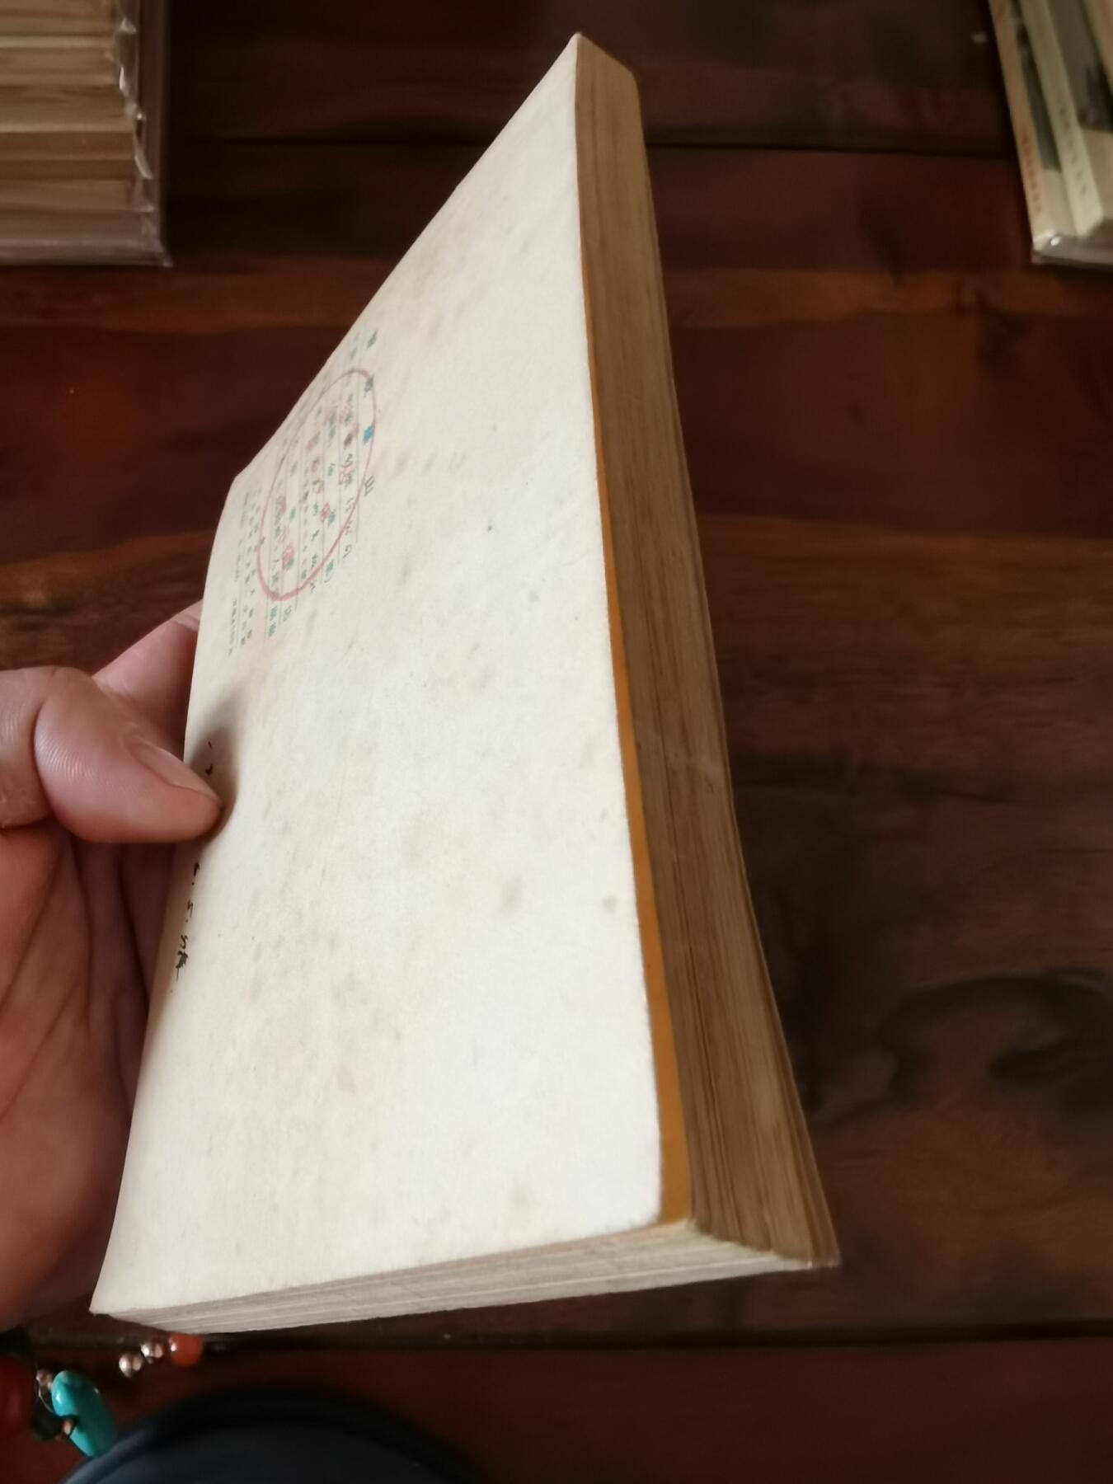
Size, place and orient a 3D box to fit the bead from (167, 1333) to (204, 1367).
[{"bbox_3d":[-0.080,0.131,0.250,0.007,0.007,0.007,0,49,0],"label":"bead"}]

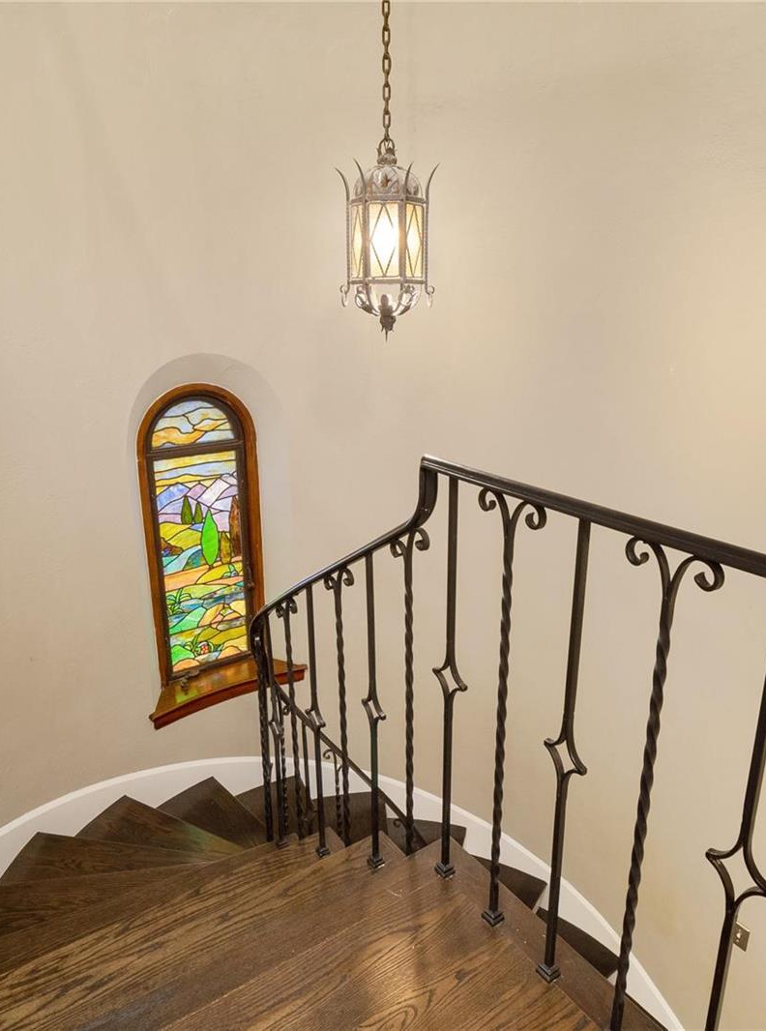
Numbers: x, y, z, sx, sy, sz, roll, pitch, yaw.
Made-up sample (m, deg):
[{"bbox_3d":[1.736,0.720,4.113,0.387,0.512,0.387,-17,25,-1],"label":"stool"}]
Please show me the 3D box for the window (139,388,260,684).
[{"bbox_3d":[-0.933,0.112,3.635,0.610,1.560,0.100,-10,18,-31],"label":"window"}]

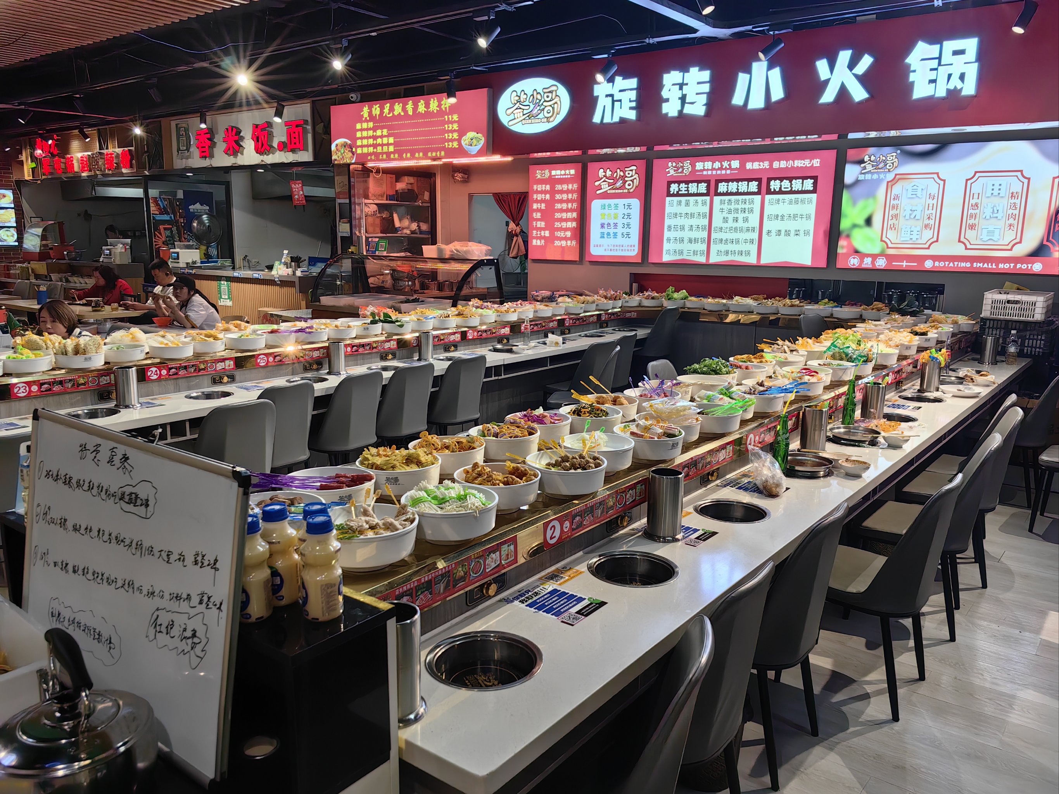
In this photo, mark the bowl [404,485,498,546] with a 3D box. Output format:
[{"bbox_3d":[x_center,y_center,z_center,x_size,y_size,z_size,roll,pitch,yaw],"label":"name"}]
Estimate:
[{"bbox_3d":[-0.188,0.285,1.964,0.226,0.086,0.226,1,11,0],"label":"bowl"}]

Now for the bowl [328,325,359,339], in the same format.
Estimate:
[{"bbox_3d":[-1.310,-0.445,5.691,0.230,0.075,0.230,1,11,0],"label":"bowl"}]

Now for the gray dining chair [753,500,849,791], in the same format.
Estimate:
[{"bbox_3d":[0.707,0.731,2.653,0.480,0.830,0.450,10,14,37],"label":"gray dining chair"}]

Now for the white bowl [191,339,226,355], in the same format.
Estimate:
[{"bbox_3d":[-1.825,-0.282,4.660,0.226,0.086,0.226,1,11,0],"label":"white bowl"}]

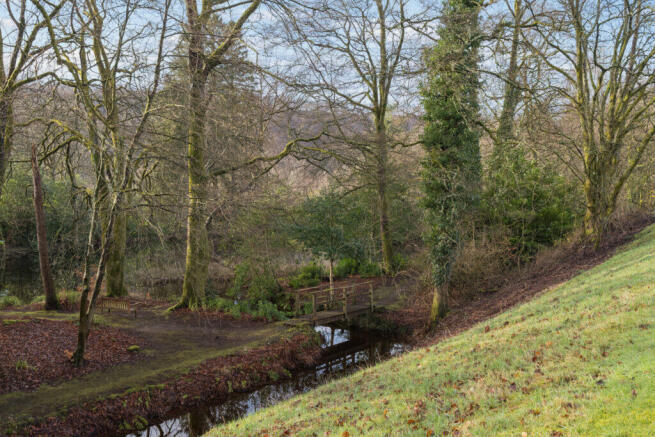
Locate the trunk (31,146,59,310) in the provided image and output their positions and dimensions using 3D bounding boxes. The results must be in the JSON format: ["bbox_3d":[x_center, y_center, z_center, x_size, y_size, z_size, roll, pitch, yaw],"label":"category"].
[{"bbox_3d":[-12.298,0.440,27.607,0.580,7.118,0.550,-5,2,-24],"label":"trunk"}]

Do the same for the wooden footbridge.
[{"bbox_3d":[0.312,3.491,26.903,1.075,1.280,3.919,2,3,43],"label":"wooden footbridge"}]

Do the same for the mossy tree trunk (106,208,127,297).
[{"bbox_3d":[-10.316,1.668,31.139,1.000,4.315,0.950,0,2,-18],"label":"mossy tree trunk"}]

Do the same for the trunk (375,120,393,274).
[{"bbox_3d":[3.005,-1.094,33.781,0.750,8.170,0.650,-2,2,5],"label":"trunk"}]

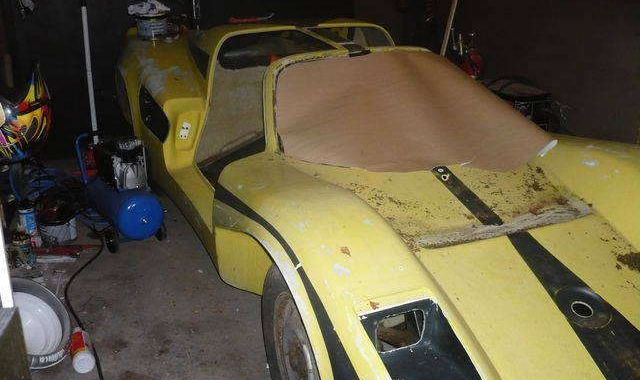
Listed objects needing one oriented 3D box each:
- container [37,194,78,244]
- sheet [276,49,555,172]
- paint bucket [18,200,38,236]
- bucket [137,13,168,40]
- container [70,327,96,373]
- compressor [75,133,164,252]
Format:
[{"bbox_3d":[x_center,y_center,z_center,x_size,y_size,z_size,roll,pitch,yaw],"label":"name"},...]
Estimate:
[{"bbox_3d":[-1.533,0.178,3.767,0.215,0.220,0.215,-6,18,-19],"label":"container"},{"bbox_3d":[0.338,-0.310,2.606,1.070,0.137,0.815,-8,50,-24],"label":"sheet"},{"bbox_3d":[-1.734,0.166,3.841,0.090,0.200,0.090,-6,18,-19],"label":"paint bucket"},{"bbox_3d":[-1.113,-1.076,4.300,0.200,0.160,0.200,-8,19,-24],"label":"bucket"},{"bbox_3d":[-0.940,0.621,2.552,0.084,0.084,0.240,-7,18,-22],"label":"container"},{"bbox_3d":[-1.182,-0.007,3.790,0.290,0.560,0.640,-12,21,-34],"label":"compressor"}]

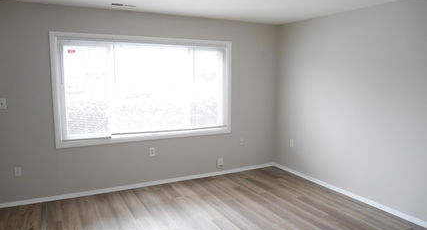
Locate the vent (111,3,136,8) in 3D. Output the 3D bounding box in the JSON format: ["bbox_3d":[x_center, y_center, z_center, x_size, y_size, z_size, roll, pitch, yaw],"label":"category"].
[{"bbox_3d":[-1.079,-1.320,3.572,0.310,0.020,0.120,-3,8,-27],"label":"vent"}]

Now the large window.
[{"bbox_3d":[-0.853,-0.360,4.149,2.550,1.450,0.100,-3,8,-27],"label":"large window"}]

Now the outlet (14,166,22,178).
[{"bbox_3d":[-2.310,0.675,3.510,0.072,0.116,0.012,-3,8,-27],"label":"outlet"}]

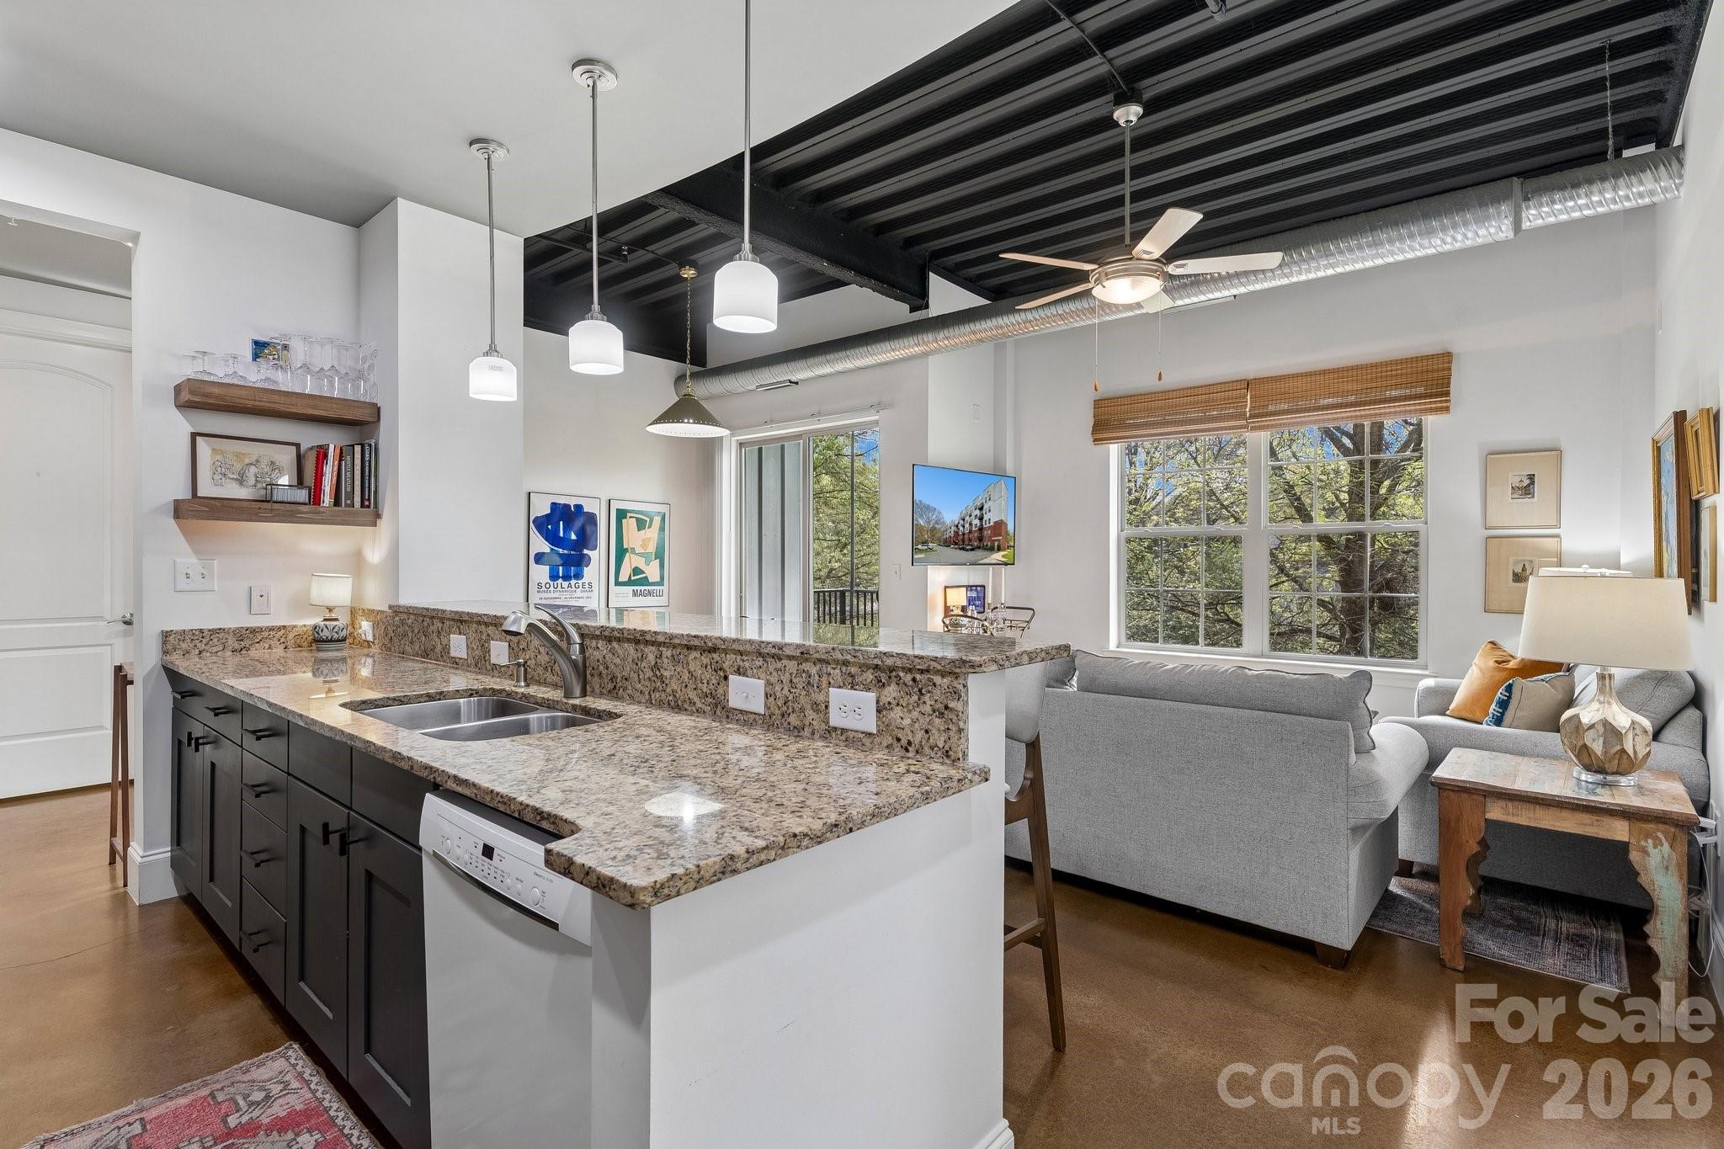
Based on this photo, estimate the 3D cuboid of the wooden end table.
[{"bbox_3d":[2.182,0.925,2.407,0.565,0.573,0.590,1,1,43],"label":"wooden end table"}]

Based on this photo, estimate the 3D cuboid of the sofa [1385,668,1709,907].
[{"bbox_3d":[2.995,0.797,3.446,0.880,0.870,1.580,1,1,40],"label":"sofa"}]

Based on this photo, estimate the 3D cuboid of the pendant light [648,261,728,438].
[{"bbox_3d":[-1.196,-1.561,5.288,0.565,1.137,0.565,1,1,40],"label":"pendant light"}]

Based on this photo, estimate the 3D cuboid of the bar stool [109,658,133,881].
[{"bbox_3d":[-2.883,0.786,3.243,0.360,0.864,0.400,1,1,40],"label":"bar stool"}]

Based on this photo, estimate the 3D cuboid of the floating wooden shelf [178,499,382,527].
[{"bbox_3d":[-2.277,-0.236,3.012,0.252,0.070,0.605,1,1,39],"label":"floating wooden shelf"}]

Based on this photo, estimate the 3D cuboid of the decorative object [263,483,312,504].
[{"bbox_3d":[-2.218,-0.305,2.965,0.085,0.067,0.125,1,1,39],"label":"decorative object"}]

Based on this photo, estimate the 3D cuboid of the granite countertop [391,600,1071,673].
[{"bbox_3d":[-0.722,0.143,2.276,2.690,0.031,0.345,1,1,39],"label":"granite countertop"}]

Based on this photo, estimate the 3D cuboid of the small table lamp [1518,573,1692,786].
[{"bbox_3d":[2.385,0.320,2.475,0.390,0.680,0.270,0,0,40],"label":"small table lamp"}]

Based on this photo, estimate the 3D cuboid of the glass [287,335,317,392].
[{"bbox_3d":[-2.189,-0.816,2.999,0.082,0.240,0.082,1,1,39],"label":"glass"}]

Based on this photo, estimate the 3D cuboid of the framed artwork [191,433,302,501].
[{"bbox_3d":[-2.450,-0.422,3.050,0.025,0.255,0.335,-7,-5,44],"label":"framed artwork"}]

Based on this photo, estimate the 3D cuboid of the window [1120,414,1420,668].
[{"bbox_3d":[2.554,-0.248,4.989,1.813,1.570,0.110,1,1,40],"label":"window"}]

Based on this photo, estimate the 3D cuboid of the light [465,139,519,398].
[{"bbox_3d":[-1.290,-1.048,2.658,0.147,0.880,0.147,1,1,39],"label":"light"}]

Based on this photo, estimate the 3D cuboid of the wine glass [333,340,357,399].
[{"bbox_3d":[-2.144,-0.836,3.181,0.088,0.236,0.088,1,1,40],"label":"wine glass"}]

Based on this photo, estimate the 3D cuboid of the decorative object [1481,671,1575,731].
[{"bbox_3d":[2.863,0.588,3.280,0.430,0.360,0.160,0,12,-9],"label":"decorative object"}]

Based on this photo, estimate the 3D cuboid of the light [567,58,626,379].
[{"bbox_3d":[-0.785,-1.055,2.262,0.168,0.892,0.168,1,1,40],"label":"light"}]

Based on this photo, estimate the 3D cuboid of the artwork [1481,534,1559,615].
[{"bbox_3d":[3.532,0.005,4.097,0.305,0.410,0.025,1,1,40],"label":"artwork"}]

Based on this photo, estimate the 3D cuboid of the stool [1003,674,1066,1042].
[{"bbox_3d":[0.200,0.735,1.970,0.460,1.060,0.520,0,0,42],"label":"stool"}]

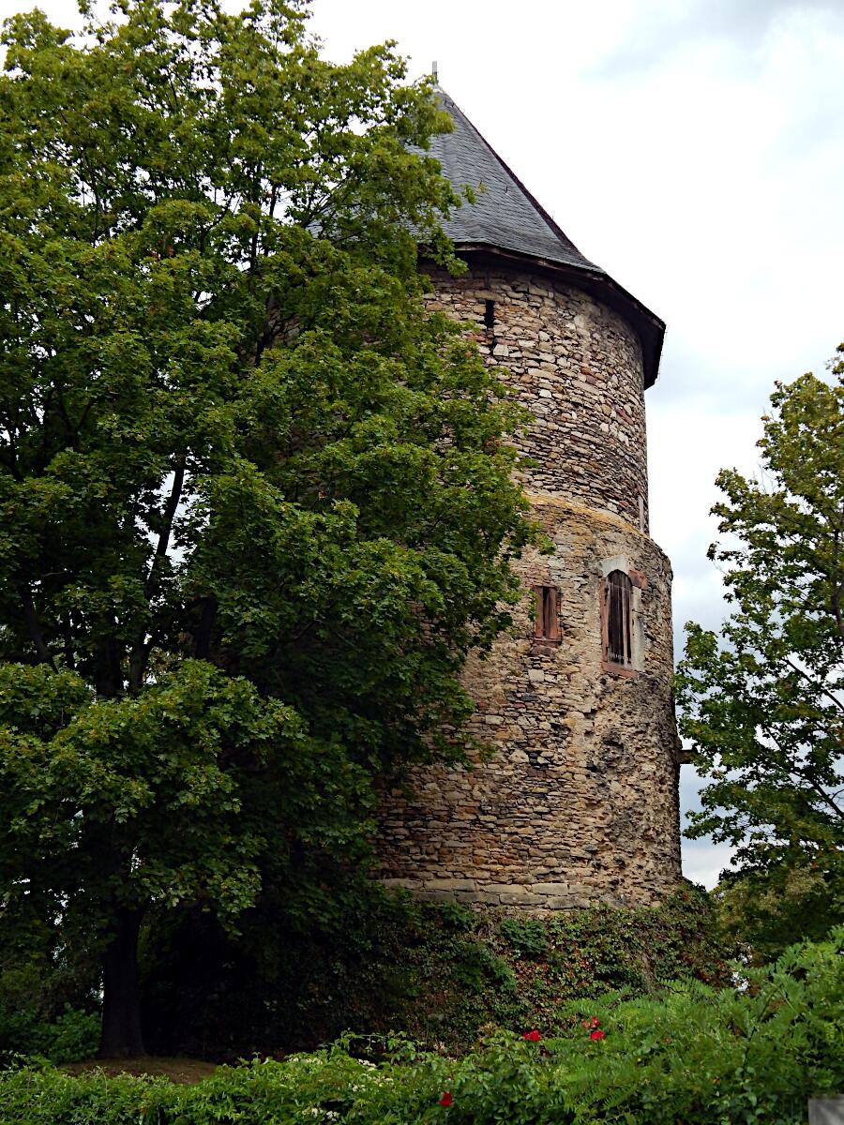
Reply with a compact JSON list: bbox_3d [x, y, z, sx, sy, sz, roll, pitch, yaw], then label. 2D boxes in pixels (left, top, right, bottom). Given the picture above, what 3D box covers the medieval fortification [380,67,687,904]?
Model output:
[{"bbox_3d":[0.173,-1.809,32.599,9.724,18.464,9.724,1,-18,0],"label":"medieval fortification"}]

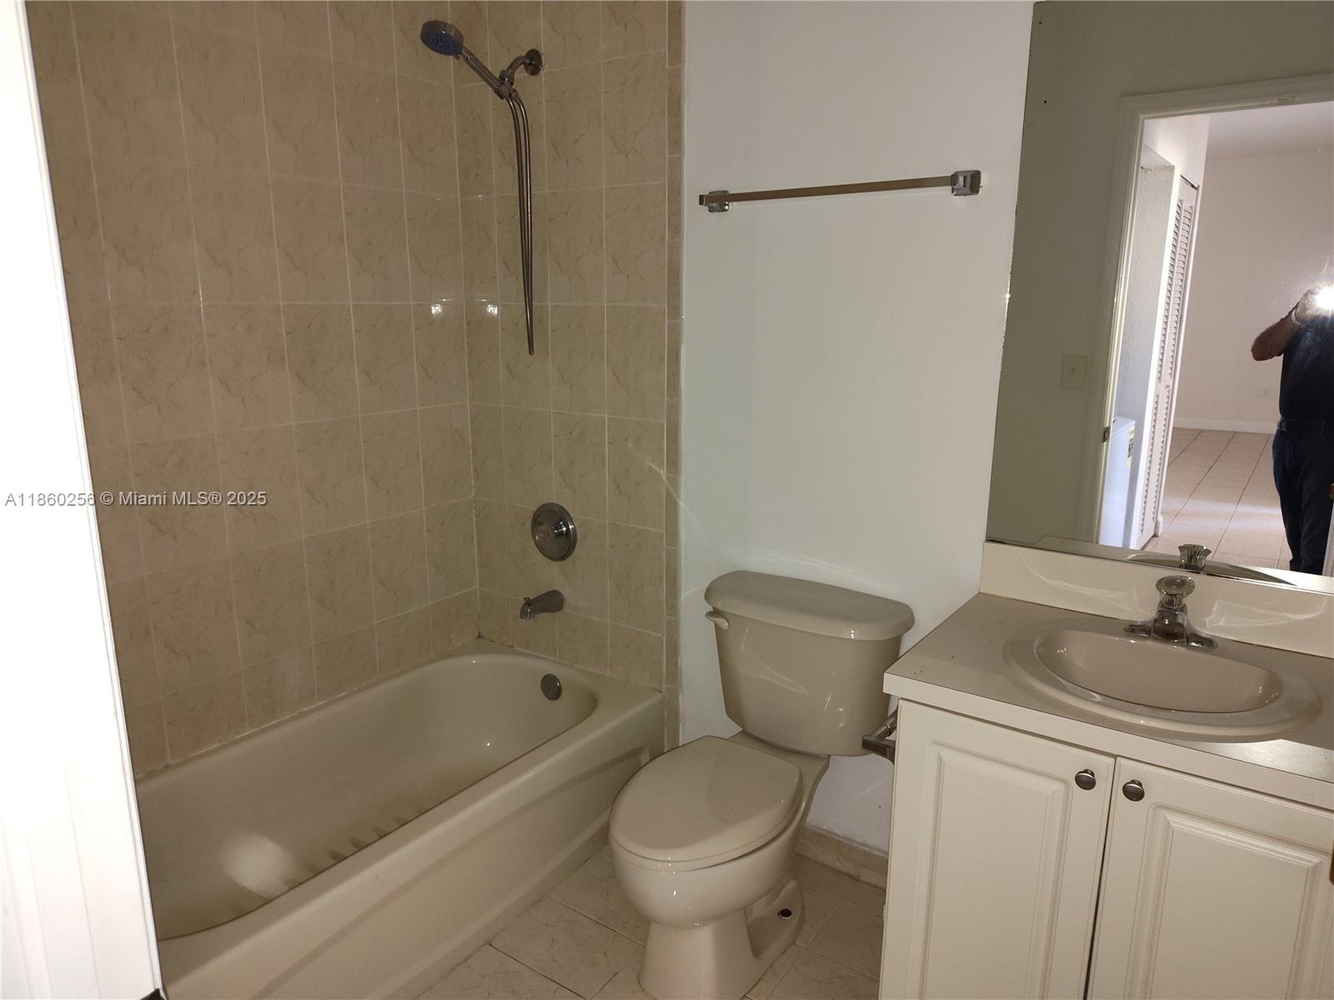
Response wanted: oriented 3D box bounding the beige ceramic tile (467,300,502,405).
[{"bbox_3d":[-0.559,-0.447,2.719,0.145,0.302,0.010,9,16,34],"label":"beige ceramic tile"}]

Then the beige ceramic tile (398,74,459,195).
[{"bbox_3d":[-0.681,-1.033,2.541,0.010,0.303,0.202,9,16,34],"label":"beige ceramic tile"}]

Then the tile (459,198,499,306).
[{"bbox_3d":[-0.558,-0.744,2.651,0.145,0.302,0.010,9,16,34],"label":"tile"}]

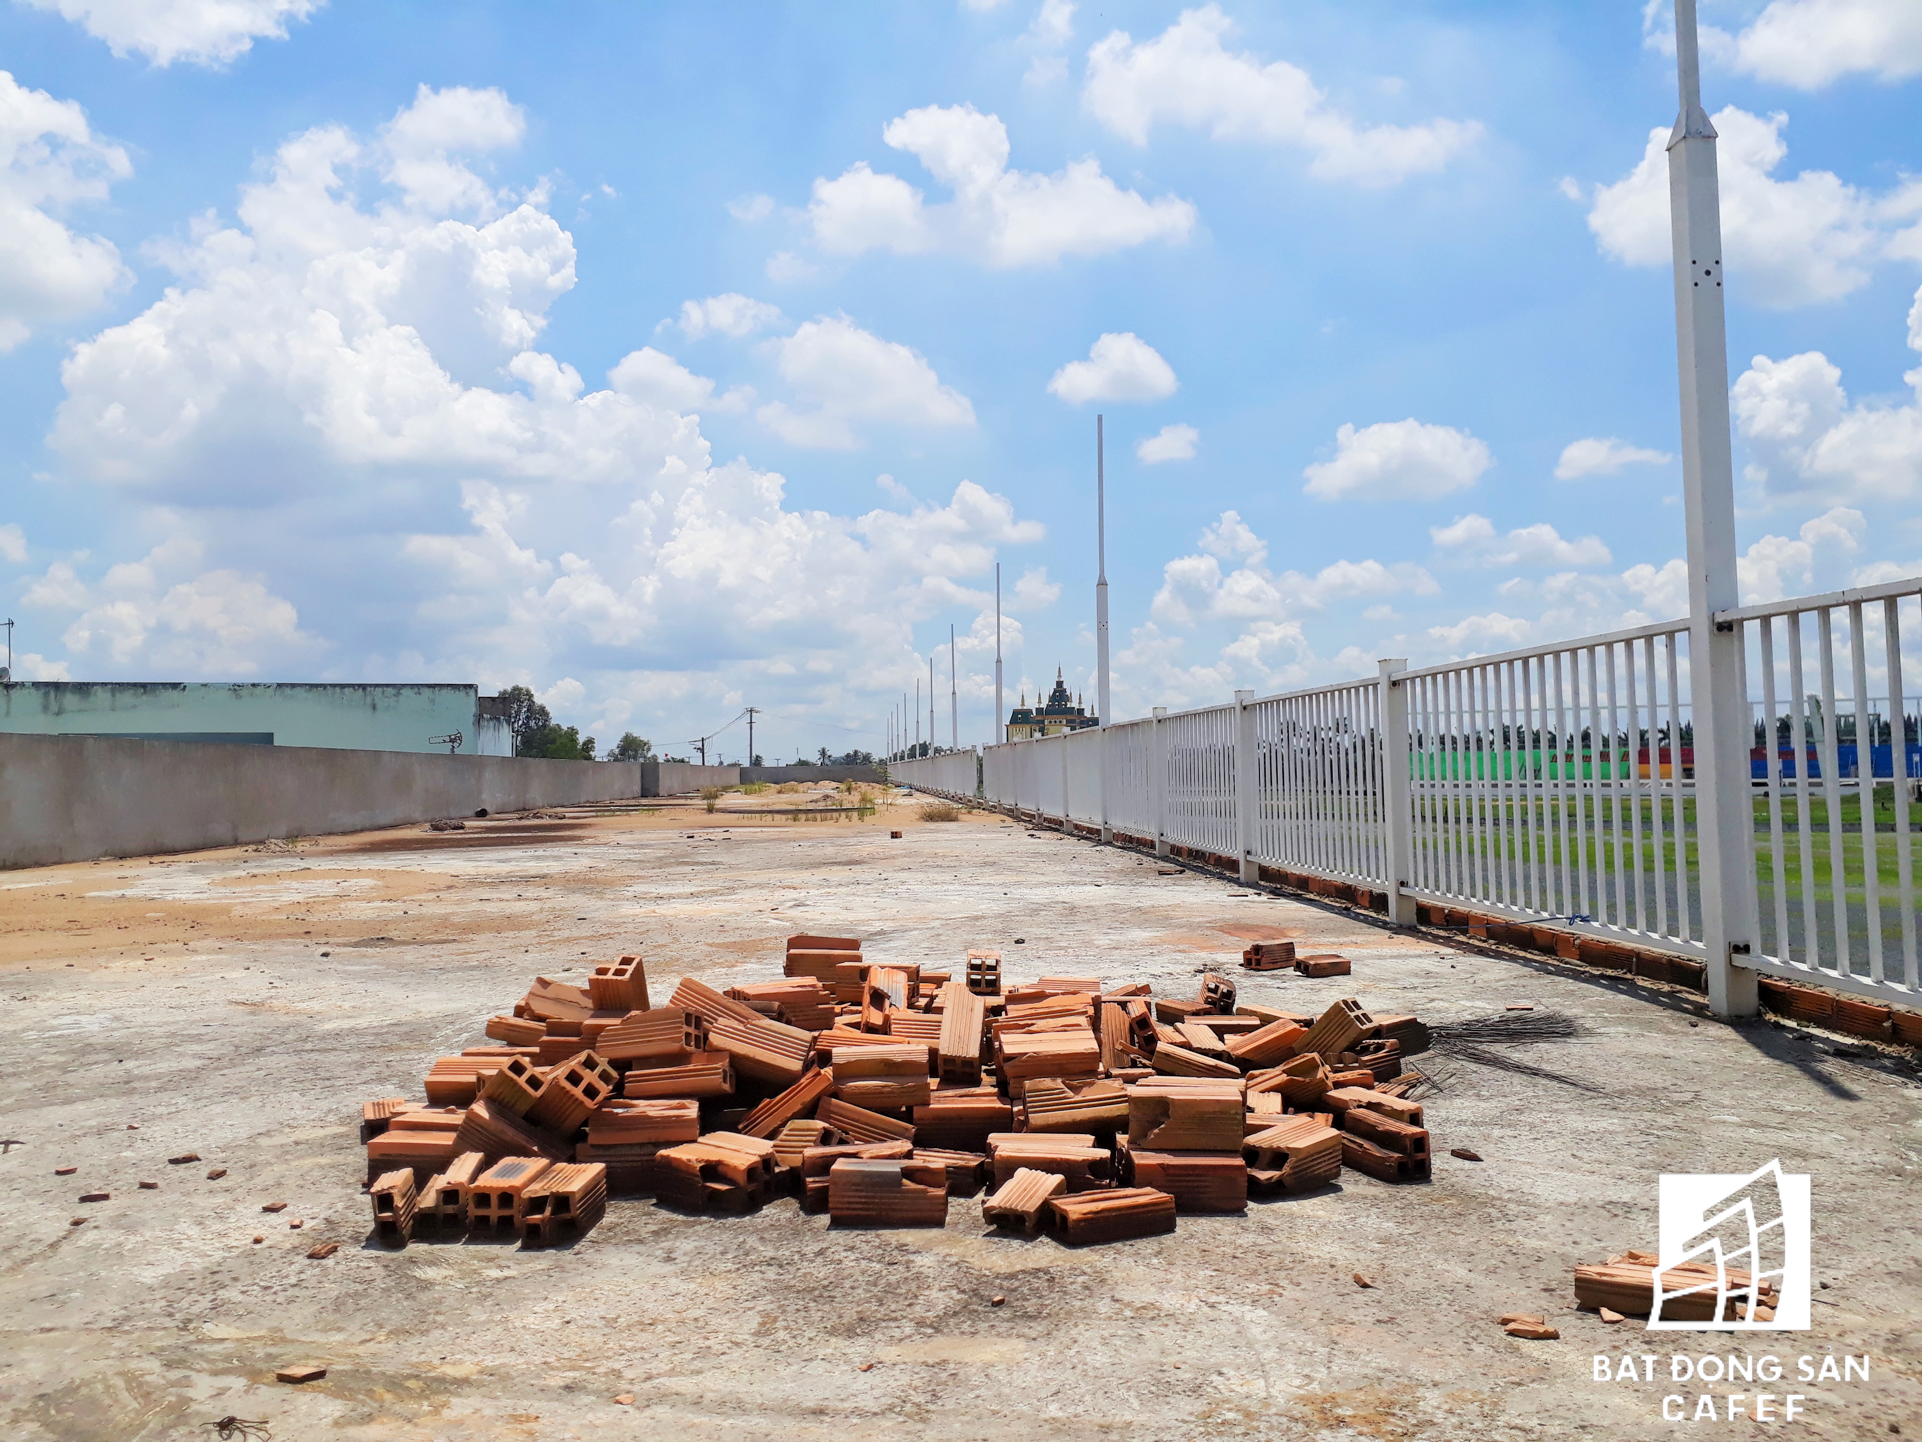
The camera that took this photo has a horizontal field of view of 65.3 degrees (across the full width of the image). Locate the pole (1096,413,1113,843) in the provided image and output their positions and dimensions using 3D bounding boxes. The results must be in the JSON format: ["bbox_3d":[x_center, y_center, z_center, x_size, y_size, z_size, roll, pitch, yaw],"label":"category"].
[{"bbox_3d":[1.421,-0.923,14.922,0.095,4.250,0.095,-1,-2,-4],"label":"pole"}]

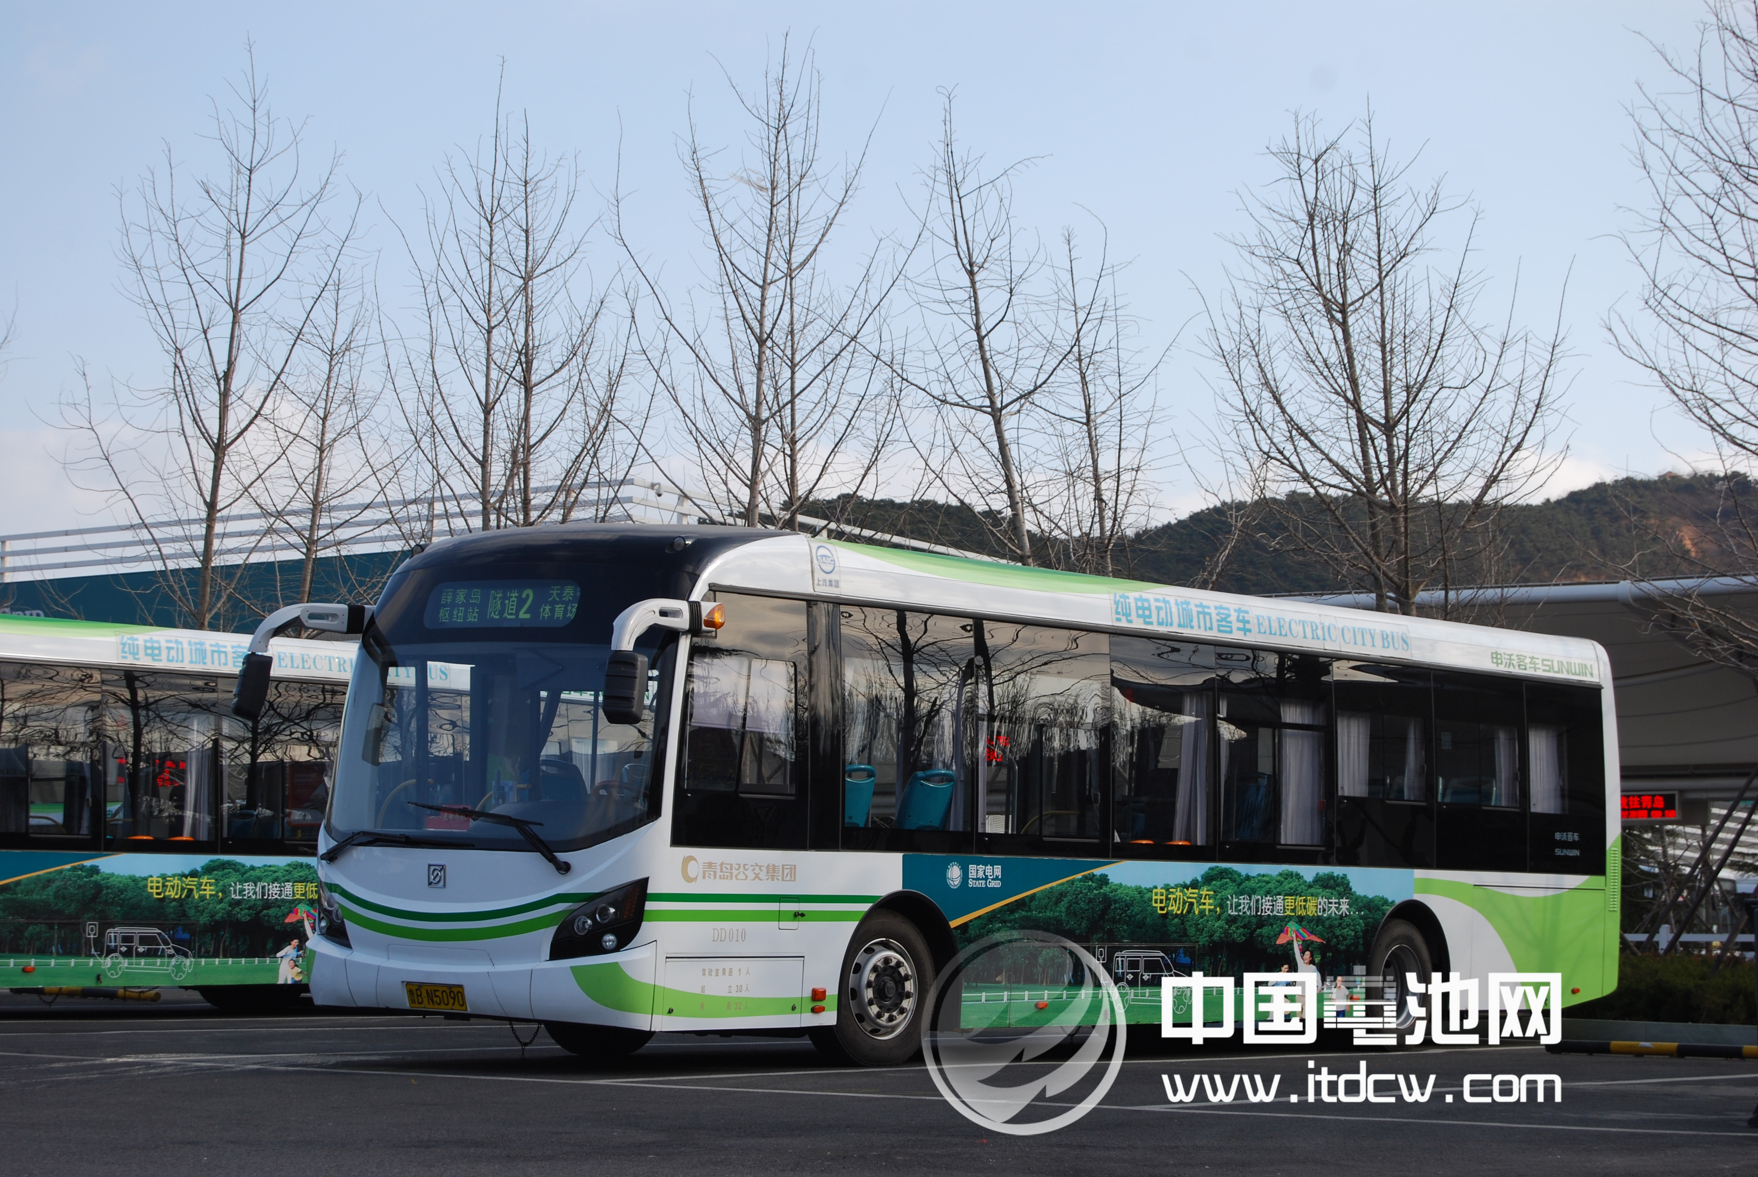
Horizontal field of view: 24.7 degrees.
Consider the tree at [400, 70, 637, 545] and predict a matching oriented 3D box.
[{"bbox_3d":[-3.835,-0.589,42.405,2.426,9.672,2.305,1,-5,-5],"label":"tree"}]

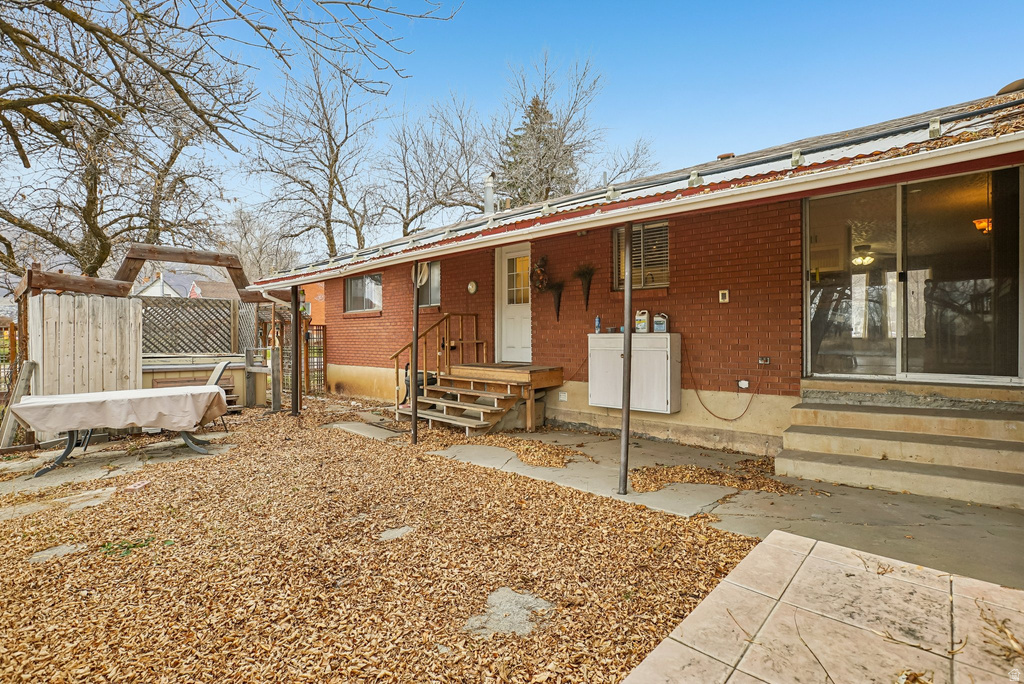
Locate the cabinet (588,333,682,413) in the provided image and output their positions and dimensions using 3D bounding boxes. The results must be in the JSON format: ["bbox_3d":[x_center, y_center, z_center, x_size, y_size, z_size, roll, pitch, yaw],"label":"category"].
[{"bbox_3d":[1.734,0.420,6.907,1.250,1.050,0.360,0,0,42],"label":"cabinet"}]

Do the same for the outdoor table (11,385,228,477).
[{"bbox_3d":[-4.540,1.007,5.770,1.880,0.770,0.980,0,0,-34],"label":"outdoor table"}]

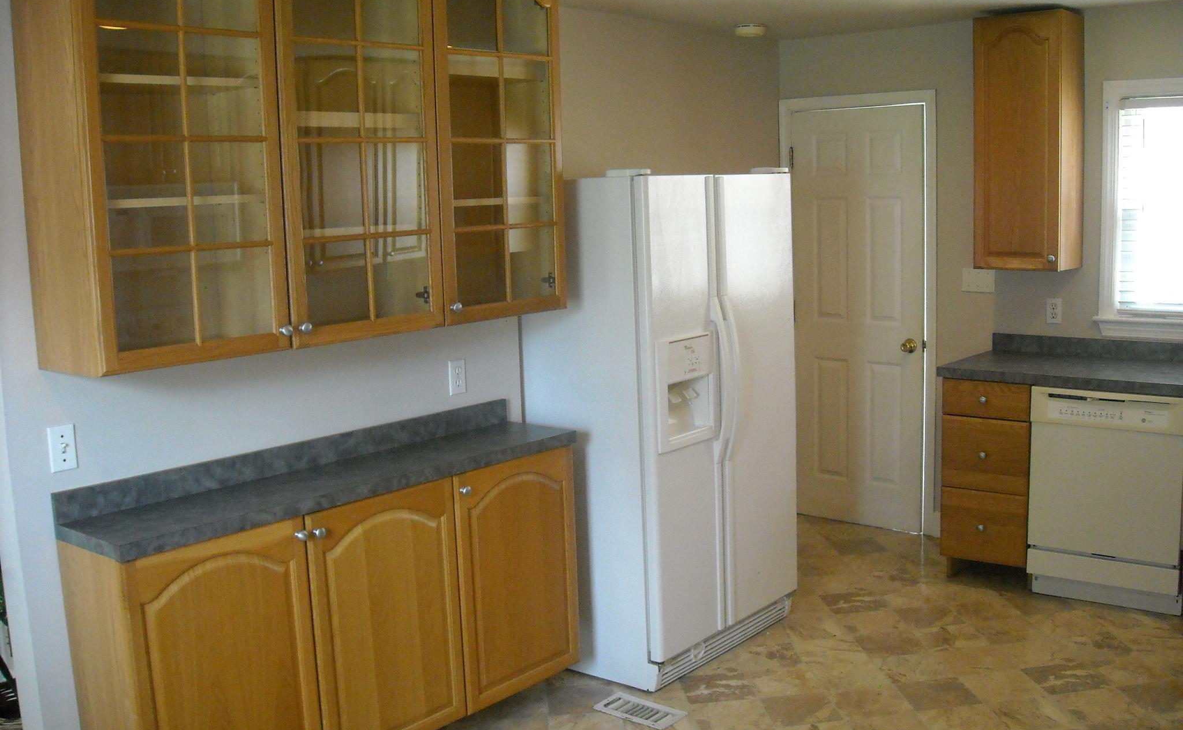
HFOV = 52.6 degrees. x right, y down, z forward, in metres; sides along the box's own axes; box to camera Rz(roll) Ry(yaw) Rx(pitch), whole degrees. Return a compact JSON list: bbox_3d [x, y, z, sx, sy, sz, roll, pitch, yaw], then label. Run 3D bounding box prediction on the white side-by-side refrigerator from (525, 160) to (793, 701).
[{"bbox_3d":[0.218,0.169,4.553,0.833,1.785,0.896,5,10,40],"label":"white side-by-side refrigerator"}]

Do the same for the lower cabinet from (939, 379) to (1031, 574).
[{"bbox_3d":[1.843,0.469,5.221,0.369,0.894,0.638,5,10,40],"label":"lower cabinet"}]

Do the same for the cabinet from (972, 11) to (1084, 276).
[{"bbox_3d":[1.889,-0.950,5.166,0.367,1.064,0.299,5,10,40],"label":"cabinet"}]

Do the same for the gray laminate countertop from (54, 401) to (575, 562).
[{"bbox_3d":[-0.707,0.293,3.523,0.337,0.121,1.619,5,10,40],"label":"gray laminate countertop"}]

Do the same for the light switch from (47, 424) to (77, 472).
[{"bbox_3d":[-1.332,0.212,3.026,0.018,0.114,0.067,5,10,40],"label":"light switch"}]

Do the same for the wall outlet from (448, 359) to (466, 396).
[{"bbox_3d":[-0.450,0.042,4.056,0.009,0.114,0.071,5,10,40],"label":"wall outlet"}]

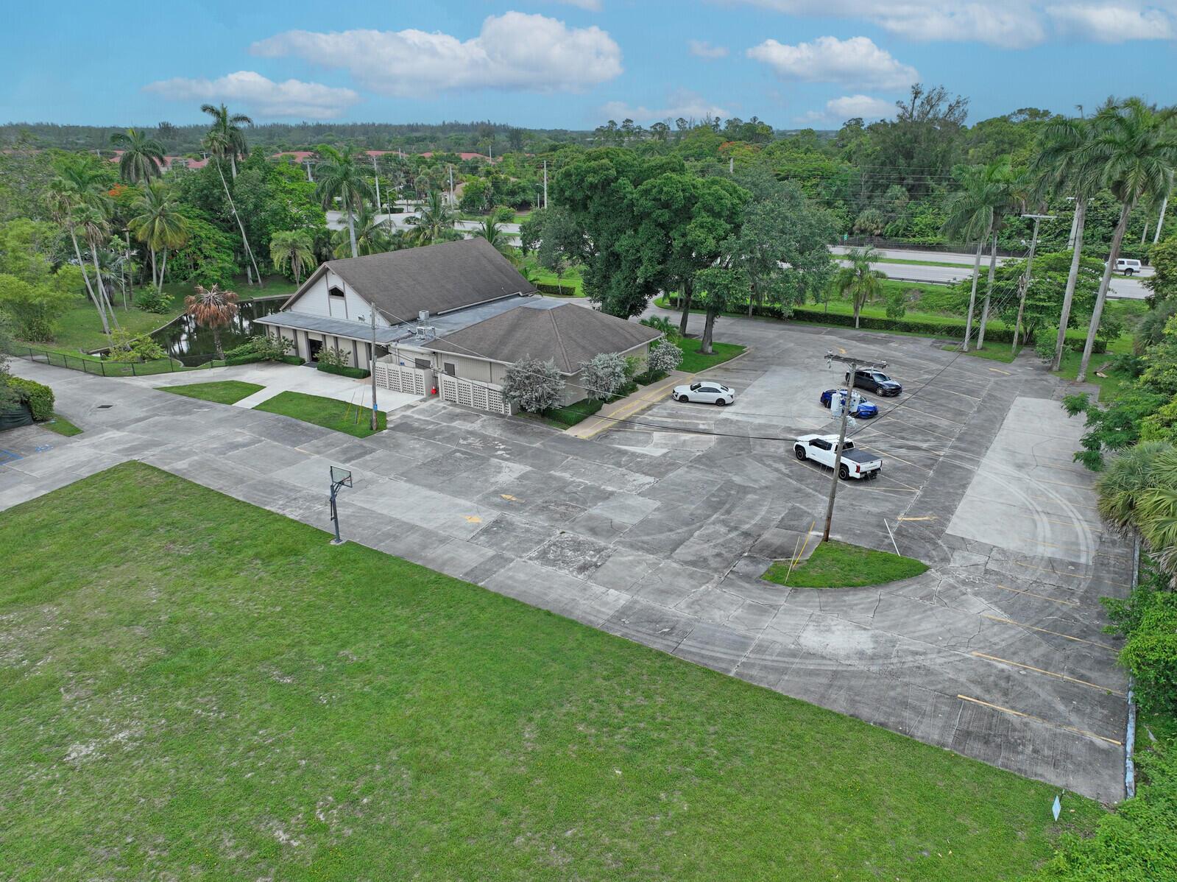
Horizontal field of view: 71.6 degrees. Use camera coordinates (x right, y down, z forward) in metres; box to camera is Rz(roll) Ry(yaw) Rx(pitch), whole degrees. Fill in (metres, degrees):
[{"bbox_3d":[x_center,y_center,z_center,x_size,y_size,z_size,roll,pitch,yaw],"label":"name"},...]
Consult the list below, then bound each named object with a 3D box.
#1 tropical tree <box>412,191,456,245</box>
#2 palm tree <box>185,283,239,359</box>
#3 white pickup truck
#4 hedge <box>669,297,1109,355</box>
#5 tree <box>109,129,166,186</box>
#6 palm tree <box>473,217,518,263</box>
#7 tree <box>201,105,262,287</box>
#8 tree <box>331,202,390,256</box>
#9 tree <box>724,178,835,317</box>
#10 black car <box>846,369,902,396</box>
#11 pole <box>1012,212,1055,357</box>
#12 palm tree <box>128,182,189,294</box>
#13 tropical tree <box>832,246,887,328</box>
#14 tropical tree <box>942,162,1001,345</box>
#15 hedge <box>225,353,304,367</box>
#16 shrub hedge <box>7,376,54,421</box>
[{"bbox_3d":[-20.900,-27.401,112.276,7.200,12.600,7.200,0,21,0],"label":"tropical tree"},{"bbox_3d":[-35.510,-10.977,77.392,5.100,6.900,5.100,0,21,0],"label":"palm tree"},{"bbox_3d":[16.140,0.794,53.569,2.050,1.970,5.930,-13,24,-30],"label":"white pickup truck"},{"bbox_3d":[29.387,-12.519,85.929,44.300,1.150,1.300,11,24,27],"label":"hedge"},{"bbox_3d":[-57.206,-29.175,103.494,7.000,19.605,7.000,-11,24,-26],"label":"tree"},{"bbox_3d":[-13.088,-25.497,111.919,6.600,9.300,6.600,0,21,0],"label":"palm tree"},{"bbox_3d":[-45.600,-31.179,105.099,6.700,22.300,6.500,-8,23,-21],"label":"tree"},{"bbox_3d":[-28.205,-24.123,104.841,7.400,11.800,7.400,0,21,0],"label":"tree"},{"bbox_3d":[20.434,-20.790,89.547,11.800,14.500,11.000,5,22,12],"label":"tree"},{"bbox_3d":[24.007,-5.041,69.086,1.950,1.760,4.850,-15,26,-35],"label":"black car"},{"bbox_3d":[40.456,-14.393,75.423,2.800,12.855,0.800,10,23,24],"label":"pole"},{"bbox_3d":[-54.000,-25.414,102.487,7.300,13.400,7.000,-10,23,-25],"label":"palm tree"},{"bbox_3d":[28.200,-16.002,84.889,5.400,8.400,5.200,7,22,17],"label":"tropical tree"},{"bbox_3d":[35.495,-16.627,75.300,5.600,17.080,5.600,10,23,23],"label":"tropical tree"},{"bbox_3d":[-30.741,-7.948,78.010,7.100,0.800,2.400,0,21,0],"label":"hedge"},{"bbox_3d":[-44.539,-3.349,64.126,5.400,2.150,1.800,11,23,26],"label":"shrub hedge"}]

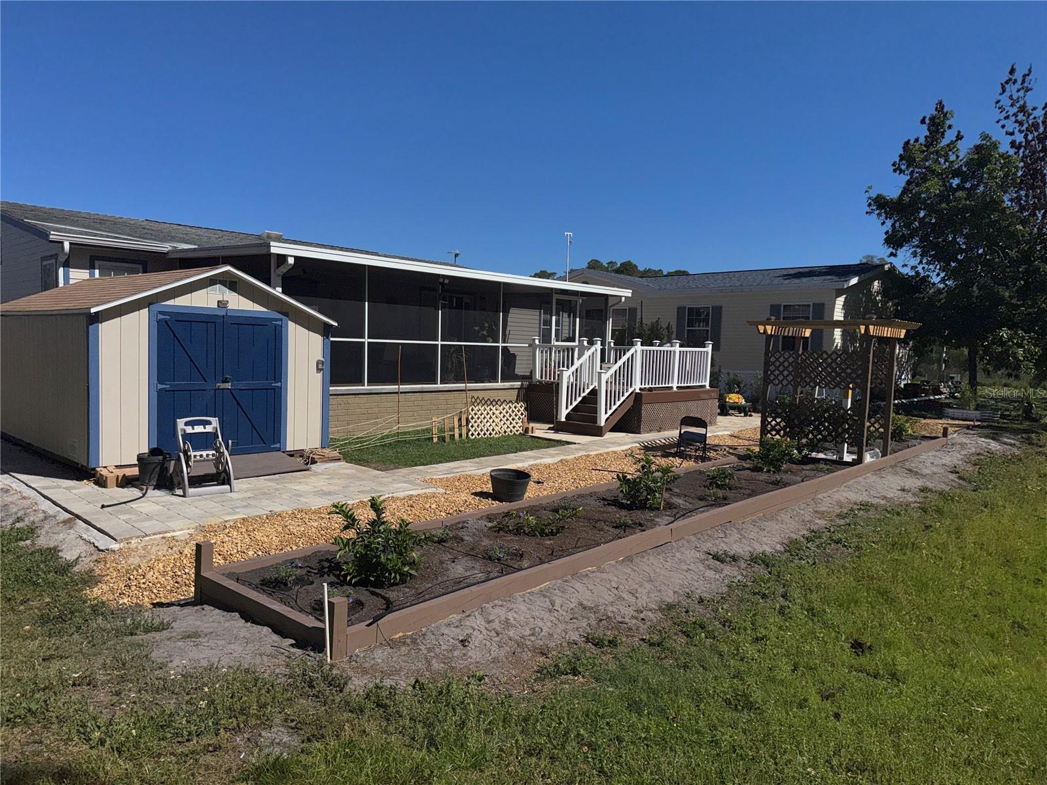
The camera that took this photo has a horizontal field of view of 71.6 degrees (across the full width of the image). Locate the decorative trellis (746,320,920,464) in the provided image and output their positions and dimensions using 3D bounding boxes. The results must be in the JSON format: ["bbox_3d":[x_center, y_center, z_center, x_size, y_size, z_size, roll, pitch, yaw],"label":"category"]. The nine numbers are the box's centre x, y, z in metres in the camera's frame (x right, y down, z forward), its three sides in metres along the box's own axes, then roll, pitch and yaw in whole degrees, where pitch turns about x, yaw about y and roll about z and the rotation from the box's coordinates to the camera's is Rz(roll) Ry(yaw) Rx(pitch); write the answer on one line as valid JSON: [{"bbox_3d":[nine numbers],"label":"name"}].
[{"bbox_3d":[5.196,-0.089,12.289,2.330,2.300,2.250,6,5,43],"label":"decorative trellis"}]

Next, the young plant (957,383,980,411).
[{"bbox_3d":[13.277,0.110,21.700,0.650,0.830,0.650,5,5,37],"label":"young plant"}]

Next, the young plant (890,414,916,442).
[{"bbox_3d":[7.592,0.699,14.600,0.620,0.580,0.620,5,5,37],"label":"young plant"}]

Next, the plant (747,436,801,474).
[{"bbox_3d":[3.591,0.907,10.450,0.730,0.500,0.680,5,5,37],"label":"plant"}]

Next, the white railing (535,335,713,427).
[{"bbox_3d":[1.852,-0.378,16.521,3.100,1.720,4.300,6,5,43],"label":"white railing"}]

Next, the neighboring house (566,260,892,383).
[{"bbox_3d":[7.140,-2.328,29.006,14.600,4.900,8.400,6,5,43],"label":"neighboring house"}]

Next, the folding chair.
[{"bbox_3d":[2.804,0.781,12.050,0.470,0.760,0.480,4,4,21],"label":"folding chair"}]

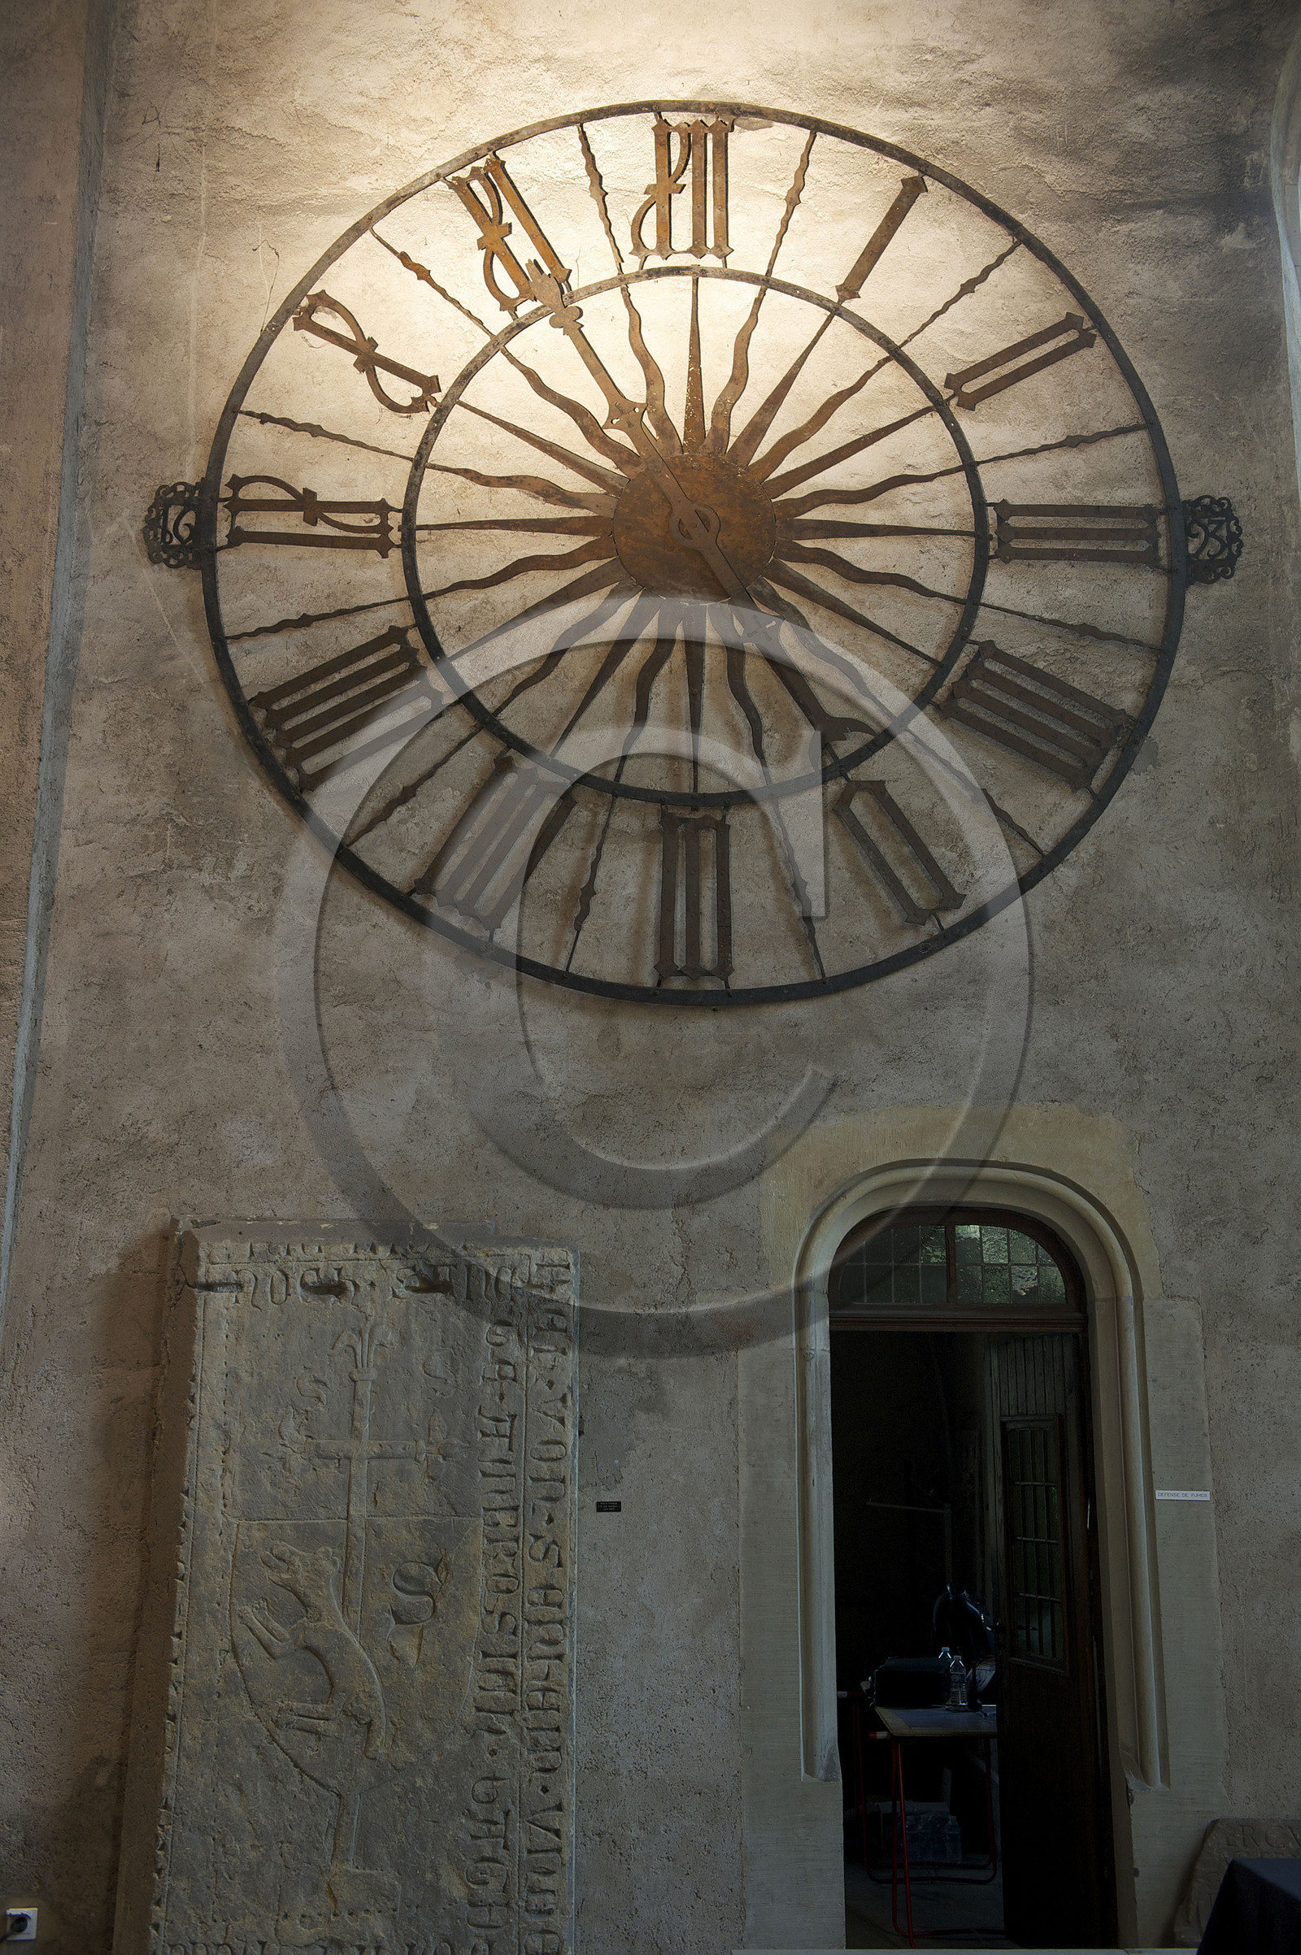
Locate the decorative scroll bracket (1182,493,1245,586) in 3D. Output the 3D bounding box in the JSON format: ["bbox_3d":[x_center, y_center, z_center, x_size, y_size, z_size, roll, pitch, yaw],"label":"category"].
[{"bbox_3d":[2.023,-1.577,7.415,0.220,0.343,0.040,0,-14,0],"label":"decorative scroll bracket"}]

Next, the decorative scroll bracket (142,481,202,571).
[{"bbox_3d":[-1.716,-1.627,7.405,0.214,0.337,0.040,0,-14,0],"label":"decorative scroll bracket"}]

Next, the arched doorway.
[{"bbox_3d":[1.041,1.904,6.766,0.890,2.304,0.300,0,-14,-1],"label":"arched doorway"}]

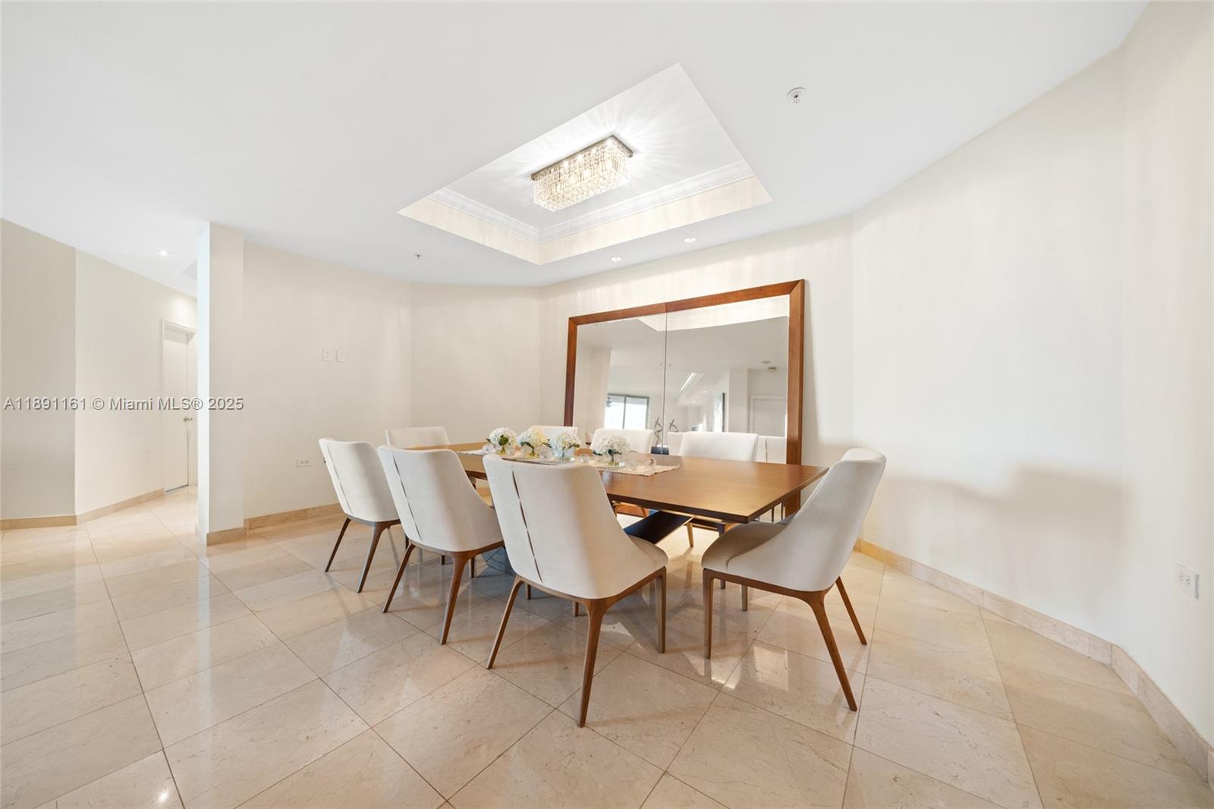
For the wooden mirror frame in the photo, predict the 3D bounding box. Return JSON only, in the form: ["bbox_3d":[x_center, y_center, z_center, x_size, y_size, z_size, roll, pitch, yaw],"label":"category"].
[{"bbox_3d":[0.573,0.057,4.119,2.560,2.220,0.070,-1,-6,34],"label":"wooden mirror frame"}]

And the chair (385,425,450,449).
[{"bbox_3d":[-1.683,0.720,3.920,0.620,0.890,0.570,-1,-1,39],"label":"chair"}]

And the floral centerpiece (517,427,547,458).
[{"bbox_3d":[-0.515,0.263,2.827,0.194,0.205,0.189,0,-1,0],"label":"floral centerpiece"}]

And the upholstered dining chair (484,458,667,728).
[{"bbox_3d":[-0.136,0.654,1.728,0.578,0.886,0.653,0,-1,37],"label":"upholstered dining chair"}]

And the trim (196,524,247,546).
[{"bbox_3d":[-3.383,1.113,3.538,0.500,0.105,0.270,-1,-1,36],"label":"trim"}]

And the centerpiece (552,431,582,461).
[{"bbox_3d":[-0.280,0.281,2.807,0.215,0.205,0.205,0,-1,0],"label":"centerpiece"}]

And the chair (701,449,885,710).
[{"bbox_3d":[0.833,0.655,1.797,0.653,0.886,0.578,0,-1,36],"label":"chair"}]

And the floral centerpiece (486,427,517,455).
[{"bbox_3d":[-0.831,0.286,3.192,0.220,0.212,0.210,0,-1,0],"label":"floral centerpiece"}]

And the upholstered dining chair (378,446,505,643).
[{"bbox_3d":[-0.829,0.684,2.277,0.570,0.890,0.630,-1,-1,36],"label":"upholstered dining chair"}]

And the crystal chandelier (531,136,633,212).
[{"bbox_3d":[-0.199,-1.660,3.005,0.772,0.205,0.243,0,-1,37],"label":"crystal chandelier"}]

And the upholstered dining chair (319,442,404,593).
[{"bbox_3d":[-1.515,0.665,2.733,0.578,0.886,0.653,0,-1,36],"label":"upholstered dining chair"}]

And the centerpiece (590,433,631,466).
[{"bbox_3d":[0.043,0.268,2.471,0.205,0.189,0.200,0,-1,37],"label":"centerpiece"}]

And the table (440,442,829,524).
[{"bbox_3d":[-0.442,0.760,2.830,3.330,0.756,1.360,-1,-1,39],"label":"table"}]

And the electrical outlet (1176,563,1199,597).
[{"bbox_3d":[1.800,0.545,1.256,0.010,0.073,0.115,-1,-1,36],"label":"electrical outlet"}]

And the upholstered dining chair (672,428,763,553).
[{"bbox_3d":[0.695,0.665,2.825,0.578,0.886,0.653,0,-1,38],"label":"upholstered dining chair"}]

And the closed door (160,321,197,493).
[{"bbox_3d":[-6.370,0.053,6.019,0.080,2.360,0.880,0,-1,-29],"label":"closed door"}]

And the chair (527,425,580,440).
[{"bbox_3d":[-0.665,0.676,3.858,0.578,0.886,0.653,0,-1,37],"label":"chair"}]

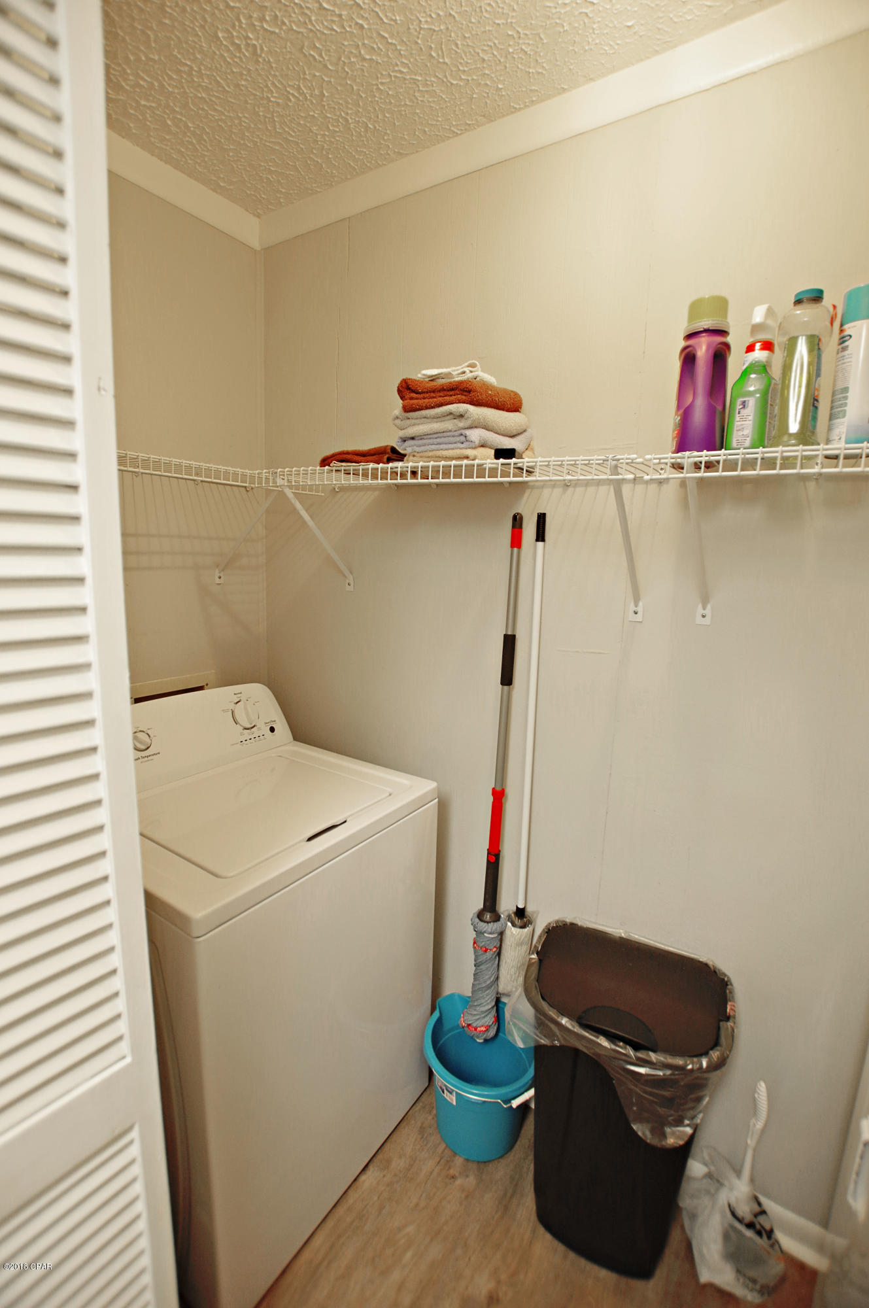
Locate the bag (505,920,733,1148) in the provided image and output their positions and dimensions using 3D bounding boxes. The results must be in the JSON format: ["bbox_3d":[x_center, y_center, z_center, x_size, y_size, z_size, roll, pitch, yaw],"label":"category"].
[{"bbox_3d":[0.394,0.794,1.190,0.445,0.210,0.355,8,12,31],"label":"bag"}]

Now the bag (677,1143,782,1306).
[{"bbox_3d":[0.650,1.222,1.178,0.205,0.235,0.180,8,12,31],"label":"bag"}]

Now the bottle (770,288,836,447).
[{"bbox_3d":[0.593,-0.442,0.876,0.075,0.257,0.083,8,12,31],"label":"bottle"}]

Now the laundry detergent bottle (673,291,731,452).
[{"bbox_3d":[0.471,-0.475,0.963,0.088,0.277,0.108,7,11,25],"label":"laundry detergent bottle"}]

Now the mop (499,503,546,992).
[{"bbox_3d":[0.233,0.299,1.377,0.090,1.280,0.080,8,12,31],"label":"mop"}]

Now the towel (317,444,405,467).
[{"bbox_3d":[-0.141,-0.457,1.329,0.210,0.055,0.200,8,12,31],"label":"towel"}]

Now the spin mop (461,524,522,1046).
[{"bbox_3d":[0.164,0.393,1.420,0.100,1.485,0.088,8,12,31],"label":"spin mop"}]

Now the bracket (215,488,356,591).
[{"bbox_3d":[-0.469,-0.336,1.587,0.420,0.275,0.306,8,12,31],"label":"bracket"}]

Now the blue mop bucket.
[{"bbox_3d":[0.121,1.139,1.447,0.300,0.260,0.300,2,10,0],"label":"blue mop bucket"}]

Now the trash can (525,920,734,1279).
[{"bbox_3d":[0.402,1.008,1.221,0.410,0.620,0.345,8,12,31],"label":"trash can"}]

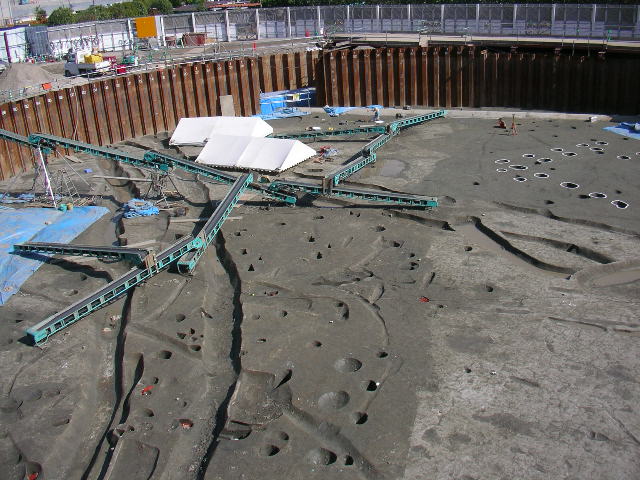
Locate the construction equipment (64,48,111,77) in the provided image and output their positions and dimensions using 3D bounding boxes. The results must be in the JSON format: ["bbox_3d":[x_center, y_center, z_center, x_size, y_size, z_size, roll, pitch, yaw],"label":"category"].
[{"bbox_3d":[-17.030,-13.020,50.110,3.350,1.800,1.460,11,29,31],"label":"construction equipment"}]

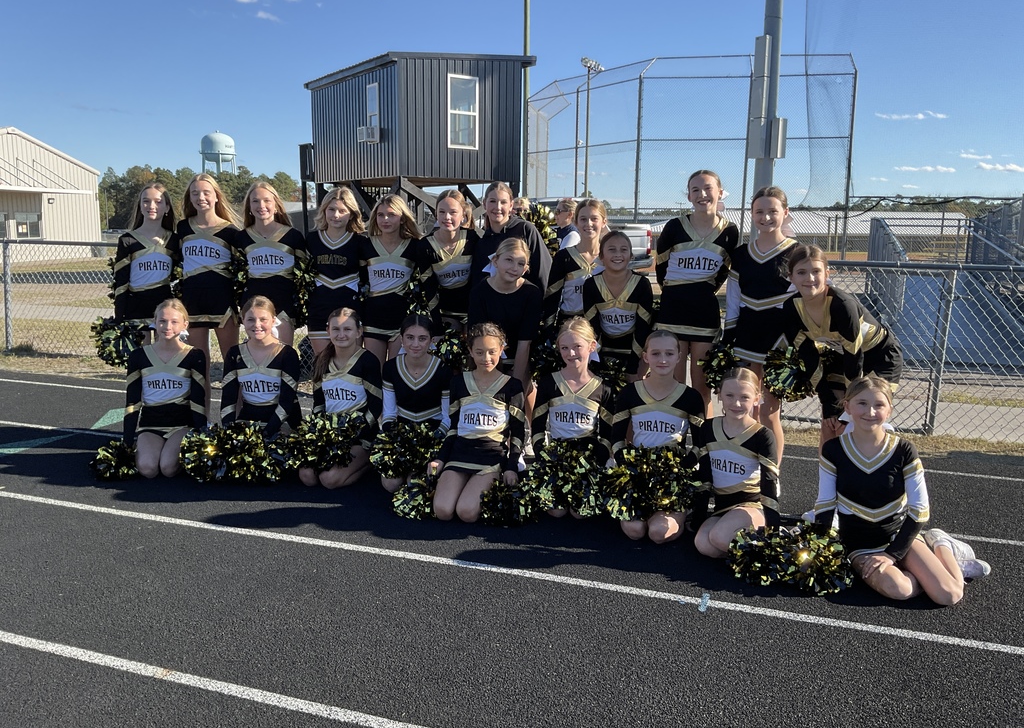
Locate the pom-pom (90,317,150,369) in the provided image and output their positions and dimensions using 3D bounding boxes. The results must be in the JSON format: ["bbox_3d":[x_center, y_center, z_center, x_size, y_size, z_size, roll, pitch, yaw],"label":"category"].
[{"bbox_3d":[-2.475,-0.136,5.424,0.360,0.320,0.320,-2,10,-17],"label":"pom-pom"}]

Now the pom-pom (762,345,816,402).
[{"bbox_3d":[1.284,0.048,3.956,0.270,0.270,0.250,3,10,13],"label":"pom-pom"}]

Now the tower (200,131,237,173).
[{"bbox_3d":[-101.625,-65.740,298.452,13.000,30.043,13.000,-2,10,-15],"label":"tower"}]

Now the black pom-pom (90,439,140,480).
[{"bbox_3d":[-2.001,0.484,4.351,0.265,0.210,0.250,2,10,10],"label":"black pom-pom"}]

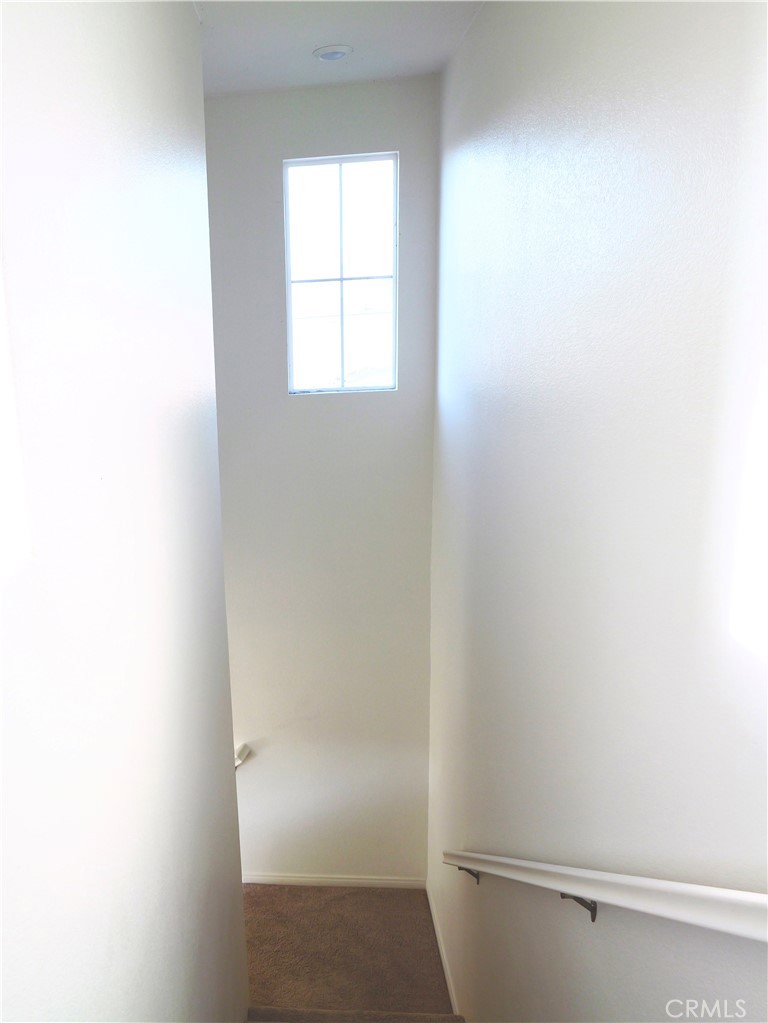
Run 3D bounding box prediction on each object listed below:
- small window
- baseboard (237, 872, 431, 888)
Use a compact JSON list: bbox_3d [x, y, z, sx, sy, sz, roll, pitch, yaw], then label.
[{"bbox_3d":[-0.220,-1.248,3.802,0.600,1.200,0.080,0,11,3],"label":"small window"},{"bbox_3d":[-0.319,2.353,4.503,1.190,0.072,0.018,0,11,3],"label":"baseboard"}]

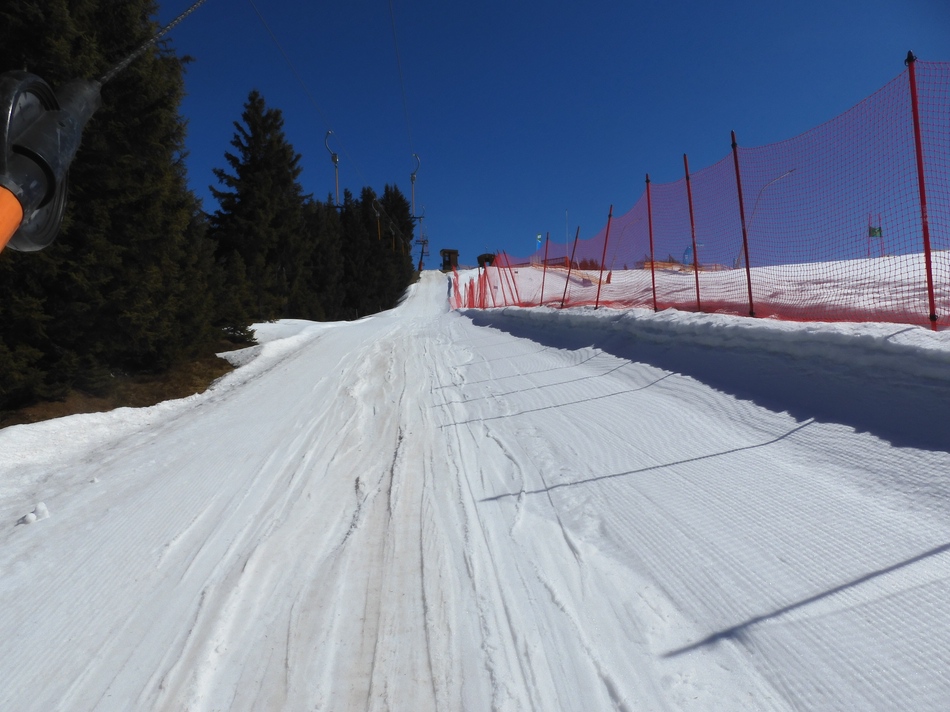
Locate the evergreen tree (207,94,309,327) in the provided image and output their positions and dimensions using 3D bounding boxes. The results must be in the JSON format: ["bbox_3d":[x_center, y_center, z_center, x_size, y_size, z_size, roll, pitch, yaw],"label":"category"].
[{"bbox_3d":[-9.534,-6.540,29.000,4.500,10.400,4.500,-1,-2,0],"label":"evergreen tree"}]

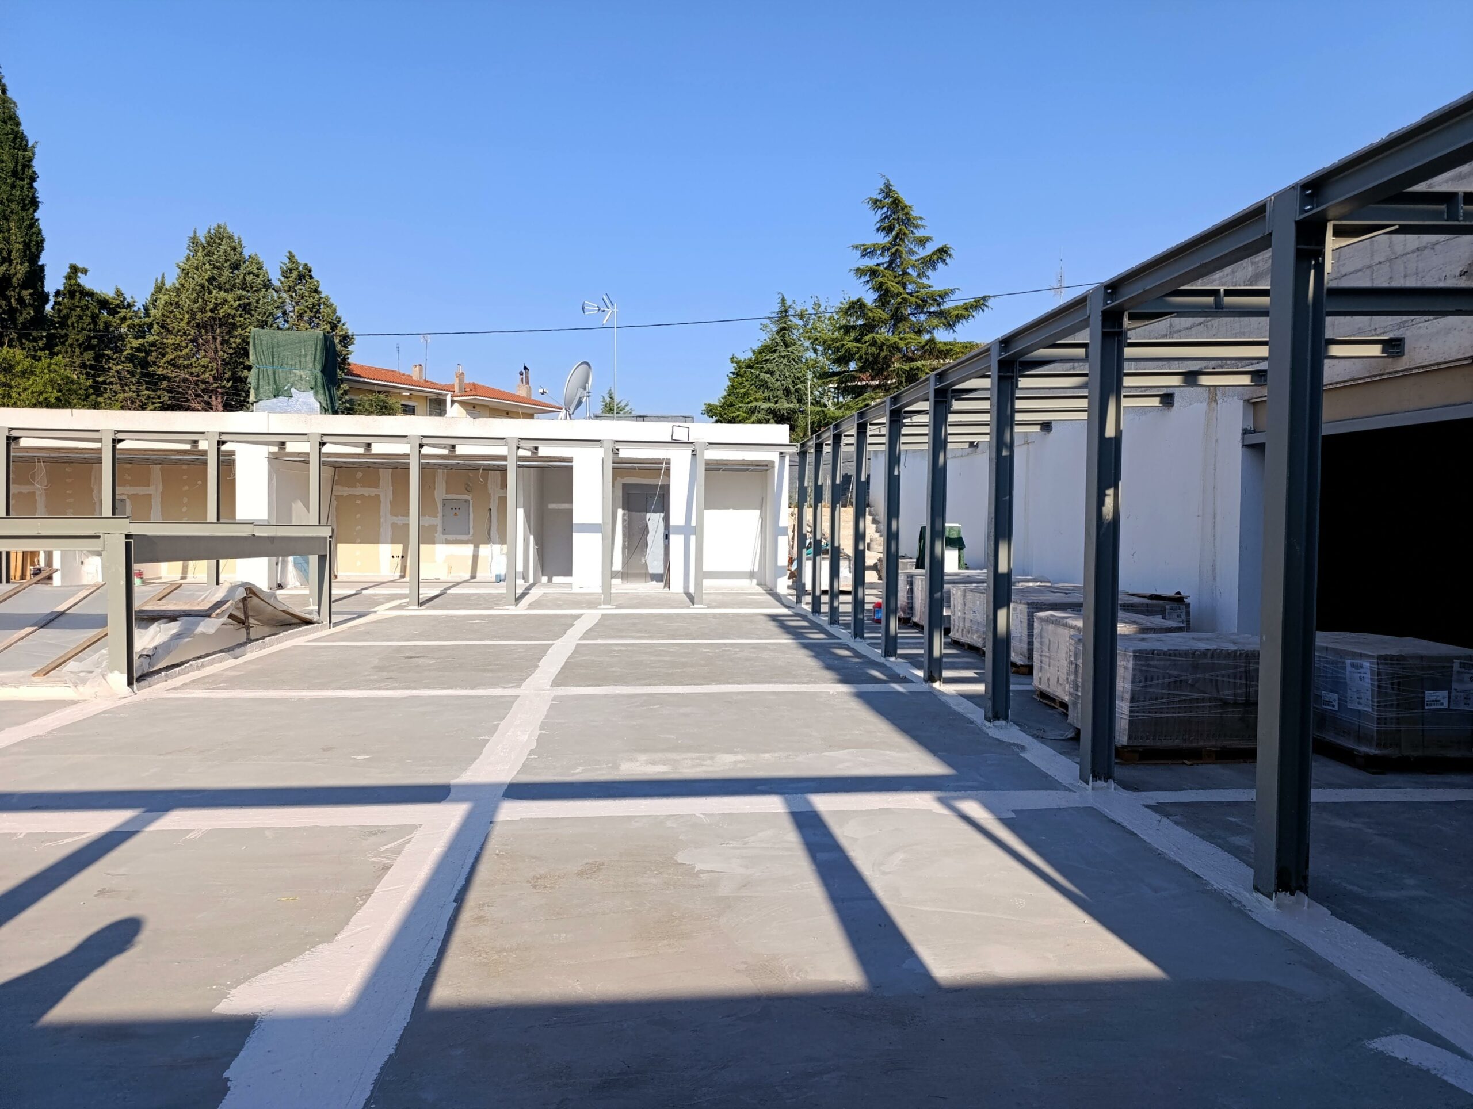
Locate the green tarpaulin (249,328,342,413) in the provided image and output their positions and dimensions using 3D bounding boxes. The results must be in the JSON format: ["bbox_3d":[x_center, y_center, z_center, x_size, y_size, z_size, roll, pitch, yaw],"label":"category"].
[{"bbox_3d":[-9.111,-3.746,20.132,1.450,1.700,0.950,0,2,-4],"label":"green tarpaulin"}]

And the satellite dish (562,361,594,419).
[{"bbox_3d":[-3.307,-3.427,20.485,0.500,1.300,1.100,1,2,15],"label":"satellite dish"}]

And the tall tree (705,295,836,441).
[{"bbox_3d":[1.253,-5.466,35.000,4.400,7.520,4.400,0,2,-4],"label":"tall tree"}]

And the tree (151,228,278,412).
[{"bbox_3d":[-16.887,-6.143,32.000,4.200,9.170,4.200,0,2,-4],"label":"tree"}]

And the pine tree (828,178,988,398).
[{"bbox_3d":[6.276,-7.777,36.000,5.900,12.050,5.900,0,2,-4],"label":"pine tree"}]

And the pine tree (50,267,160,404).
[{"bbox_3d":[-20.071,-5.369,31.000,3.200,7.720,3.200,0,2,-4],"label":"pine tree"}]

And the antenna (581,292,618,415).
[{"bbox_3d":[-2.893,-4.181,20.886,0.850,2.750,0.500,0,2,-15],"label":"antenna"}]

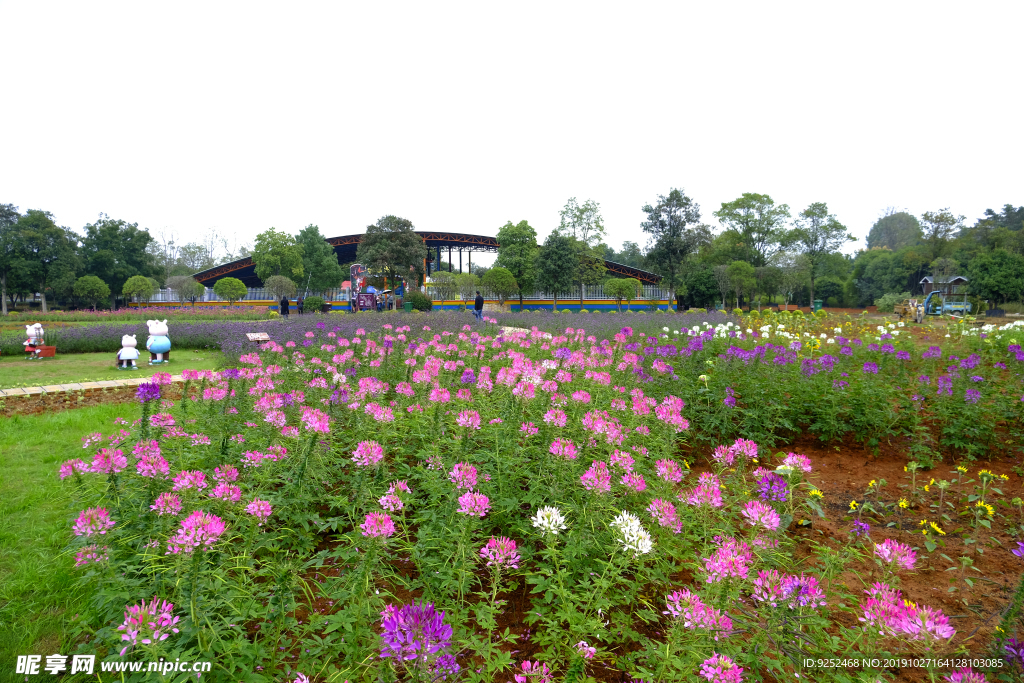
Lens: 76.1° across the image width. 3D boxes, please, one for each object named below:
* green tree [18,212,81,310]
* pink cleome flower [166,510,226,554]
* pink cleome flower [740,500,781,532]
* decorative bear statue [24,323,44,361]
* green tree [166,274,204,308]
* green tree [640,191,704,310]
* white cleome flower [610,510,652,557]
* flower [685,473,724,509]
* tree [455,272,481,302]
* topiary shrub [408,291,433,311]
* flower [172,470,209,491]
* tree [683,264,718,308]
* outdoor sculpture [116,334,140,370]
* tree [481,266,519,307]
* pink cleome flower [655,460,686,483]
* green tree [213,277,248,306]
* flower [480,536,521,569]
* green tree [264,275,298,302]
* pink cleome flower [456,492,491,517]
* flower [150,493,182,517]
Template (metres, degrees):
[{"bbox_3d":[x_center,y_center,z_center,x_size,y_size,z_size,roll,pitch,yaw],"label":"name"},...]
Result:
[{"bbox_3d":[-38.766,-6.639,54.665,5.632,8.511,5.632,0,4,0],"label":"green tree"},{"bbox_3d":[-1.061,0.642,2.200,0.202,0.125,0.182,0,4,0],"label":"pink cleome flower"},{"bbox_3d":[0.821,0.579,2.163,0.128,0.099,0.121,0,4,0],"label":"pink cleome flower"},{"bbox_3d":[-11.816,0.006,16.200,0.483,0.904,0.386,-2,5,-30],"label":"decorative bear statue"},{"bbox_3d":[-28.942,-4.321,58.000,3.368,3.058,3.032,0,4,0],"label":"green tree"},{"bbox_3d":[13.246,-7.634,54.000,4.952,9.986,4.704,0,4,0],"label":"green tree"},{"bbox_3d":[0.387,0.622,2.121,0.135,0.140,0.130,0,4,0],"label":"white cleome flower"},{"bbox_3d":[0.665,0.512,2.250,0.128,0.112,0.125,0,4,0],"label":"flower"},{"bbox_3d":[-3.730,-4.229,54.838,2.186,3.092,2.186,0,4,0],"label":"tree"},{"bbox_3d":[-8.102,-3.528,57.000,2.400,1.900,2.300,0,4,0],"label":"topiary shrub"},{"bbox_3d":[-1.312,0.567,2.670,0.146,0.079,0.140,0,4,0],"label":"flower"},{"bbox_3d":[17.862,-5.046,62.000,3.411,4.501,3.411,0,4,0],"label":"tree"},{"bbox_3d":[-7.965,0.229,13.600,0.480,0.745,0.400,-2,5,-30],"label":"outdoor sculpture"},{"bbox_3d":[-0.970,-4.271,54.000,3.095,3.755,3.095,0,4,0],"label":"tree"},{"bbox_3d":[0.616,0.503,2.550,0.118,0.090,0.115,0,4,0],"label":"pink cleome flower"},{"bbox_3d":[-23.274,-3.858,54.000,2.806,2.930,2.806,0,4,0],"label":"green tree"},{"bbox_3d":[-0.040,0.726,2.250,0.135,0.103,0.135,0,4,0],"label":"flower"},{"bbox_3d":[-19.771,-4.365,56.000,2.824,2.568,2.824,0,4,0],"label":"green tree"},{"bbox_3d":[-0.157,0.669,2.700,0.133,0.102,0.133,0,4,0],"label":"pink cleome flower"},{"bbox_3d":[-1.250,0.590,2.367,0.109,0.079,0.103,0,4,0],"label":"flower"}]

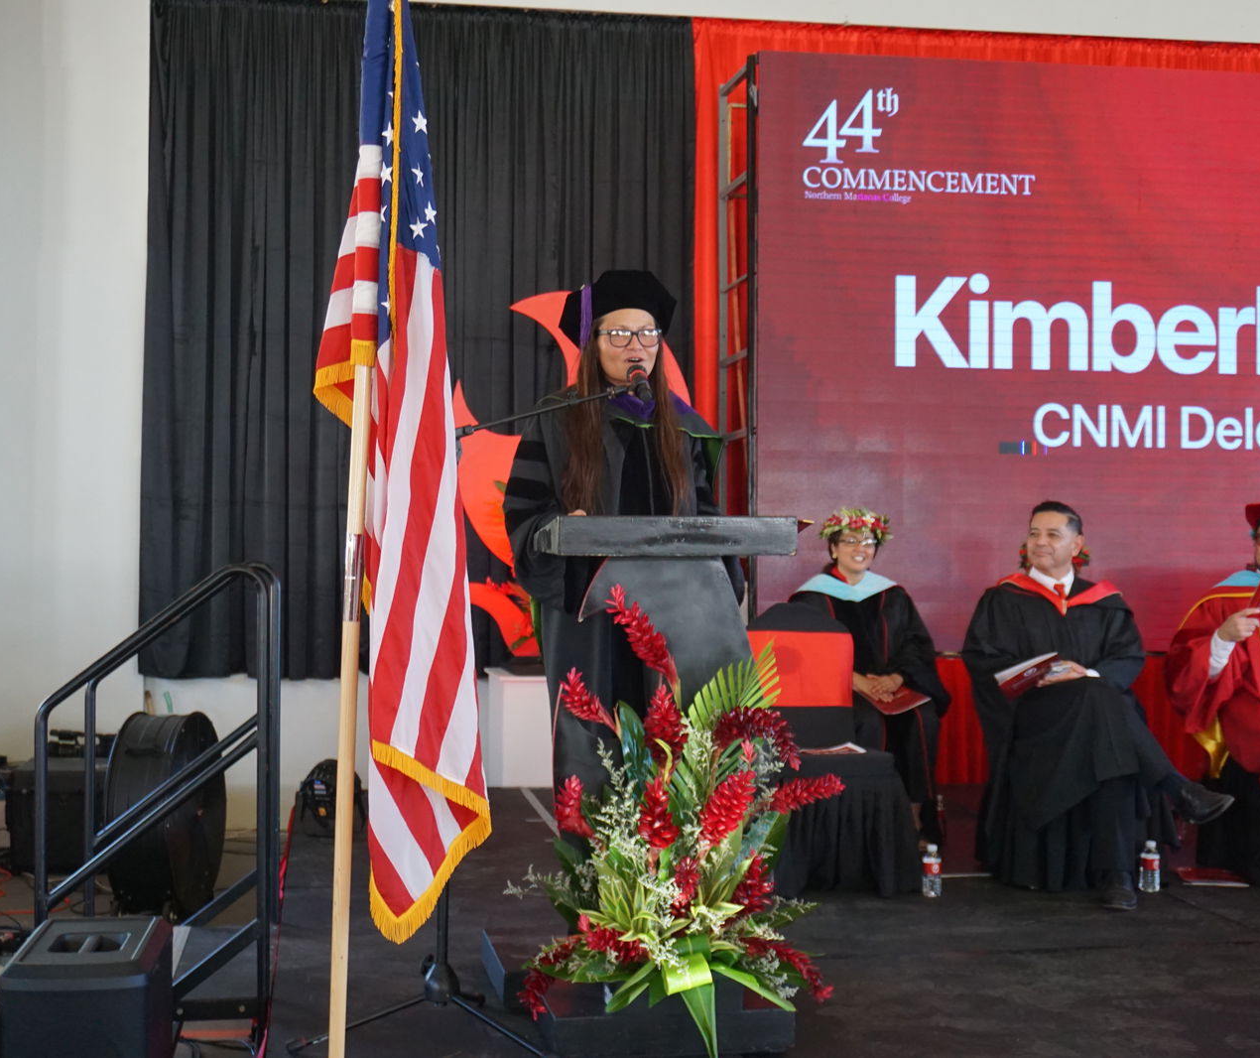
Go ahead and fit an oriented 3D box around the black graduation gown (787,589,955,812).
[{"bbox_3d":[0.875,0.615,7.020,0.640,0.830,0.580,0,-1,-3],"label":"black graduation gown"}]

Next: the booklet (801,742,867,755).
[{"bbox_3d":[0.653,0.715,6.000,0.230,0.030,0.200,0,-1,0],"label":"booklet"}]

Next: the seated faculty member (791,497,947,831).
[{"bbox_3d":[0.875,0.545,7.000,0.640,1.260,0.660,0,-1,-3],"label":"seated faculty member"}]

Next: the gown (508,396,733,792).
[{"bbox_3d":[-0.012,0.265,4.610,0.600,1.210,0.460,1,-1,-11],"label":"gown"}]

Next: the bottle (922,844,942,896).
[{"bbox_3d":[0.956,1.081,5.850,0.061,0.163,0.061,0,-1,0],"label":"bottle"}]

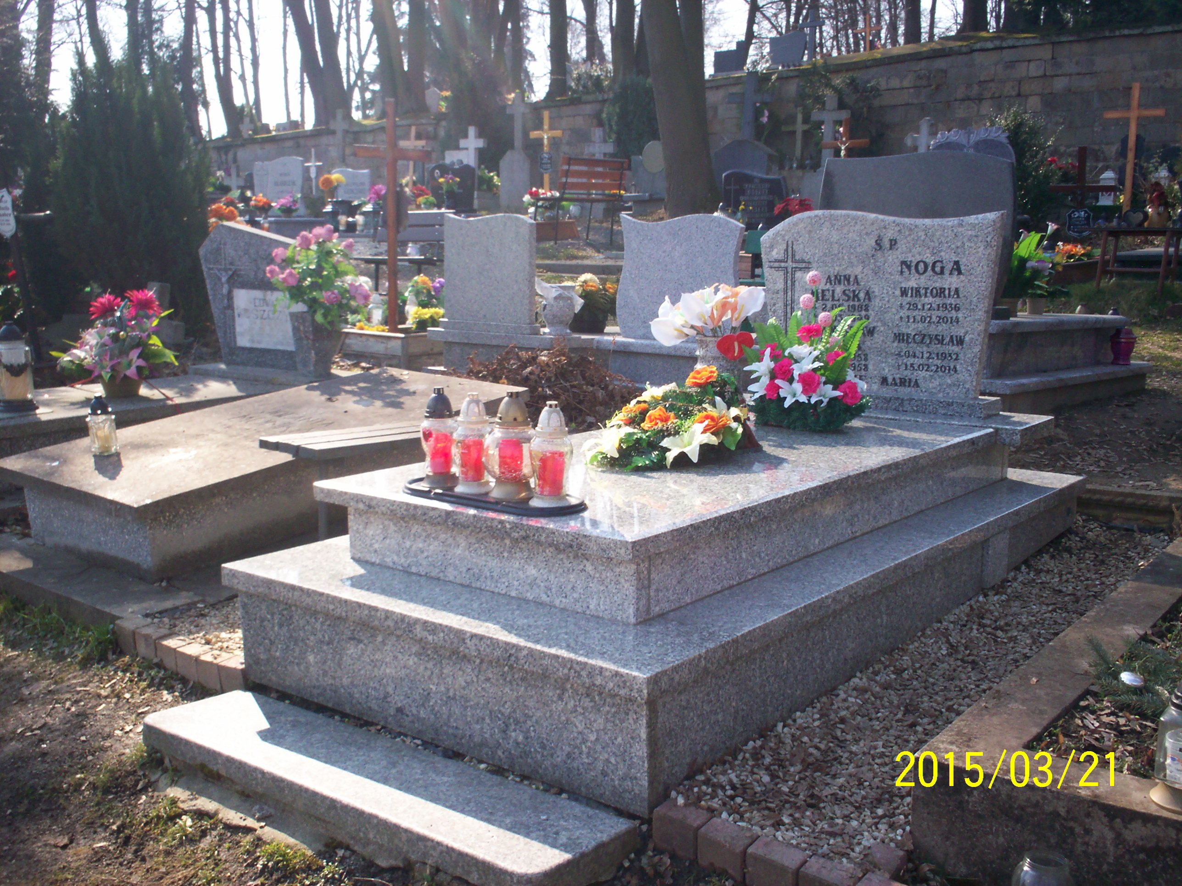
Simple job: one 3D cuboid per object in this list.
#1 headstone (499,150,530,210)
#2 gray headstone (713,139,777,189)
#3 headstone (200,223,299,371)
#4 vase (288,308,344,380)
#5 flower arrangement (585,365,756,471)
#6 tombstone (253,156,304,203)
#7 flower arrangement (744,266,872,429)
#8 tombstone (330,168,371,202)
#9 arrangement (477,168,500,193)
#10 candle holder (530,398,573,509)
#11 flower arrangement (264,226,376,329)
[{"bbox_3d":[-1.054,-3.646,17.000,0.400,0.840,0.180,5,11,34],"label":"headstone"},{"bbox_3d":[1.591,-2.841,12.800,0.640,0.680,0.240,7,11,38],"label":"gray headstone"},{"bbox_3d":[-1.634,-0.735,6.154,0.940,0.750,0.120,7,11,38],"label":"headstone"},{"bbox_3d":[-1.231,-0.448,5.500,0.175,0.300,0.175,6,12,40],"label":"vase"},{"bbox_3d":[0.200,-0.082,3.555,0.390,0.235,0.470,7,11,38],"label":"flower arrangement"},{"bbox_3d":[-4.272,-3.565,16.800,0.800,0.720,0.140,4,10,30],"label":"tombstone"},{"bbox_3d":[0.653,-0.293,3.789,0.400,0.460,0.310,6,12,40],"label":"flower arrangement"},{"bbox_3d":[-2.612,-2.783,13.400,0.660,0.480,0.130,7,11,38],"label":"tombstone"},{"bbox_3d":[-1.463,-3.783,17.700,0.340,0.370,0.300,5,11,34],"label":"arrangement"},{"bbox_3d":[-0.088,0.015,2.667,0.096,0.222,0.096,-1,9,0],"label":"candle holder"},{"bbox_3d":[-1.268,-0.775,5.732,0.470,0.480,0.430,0,9,0],"label":"flower arrangement"}]

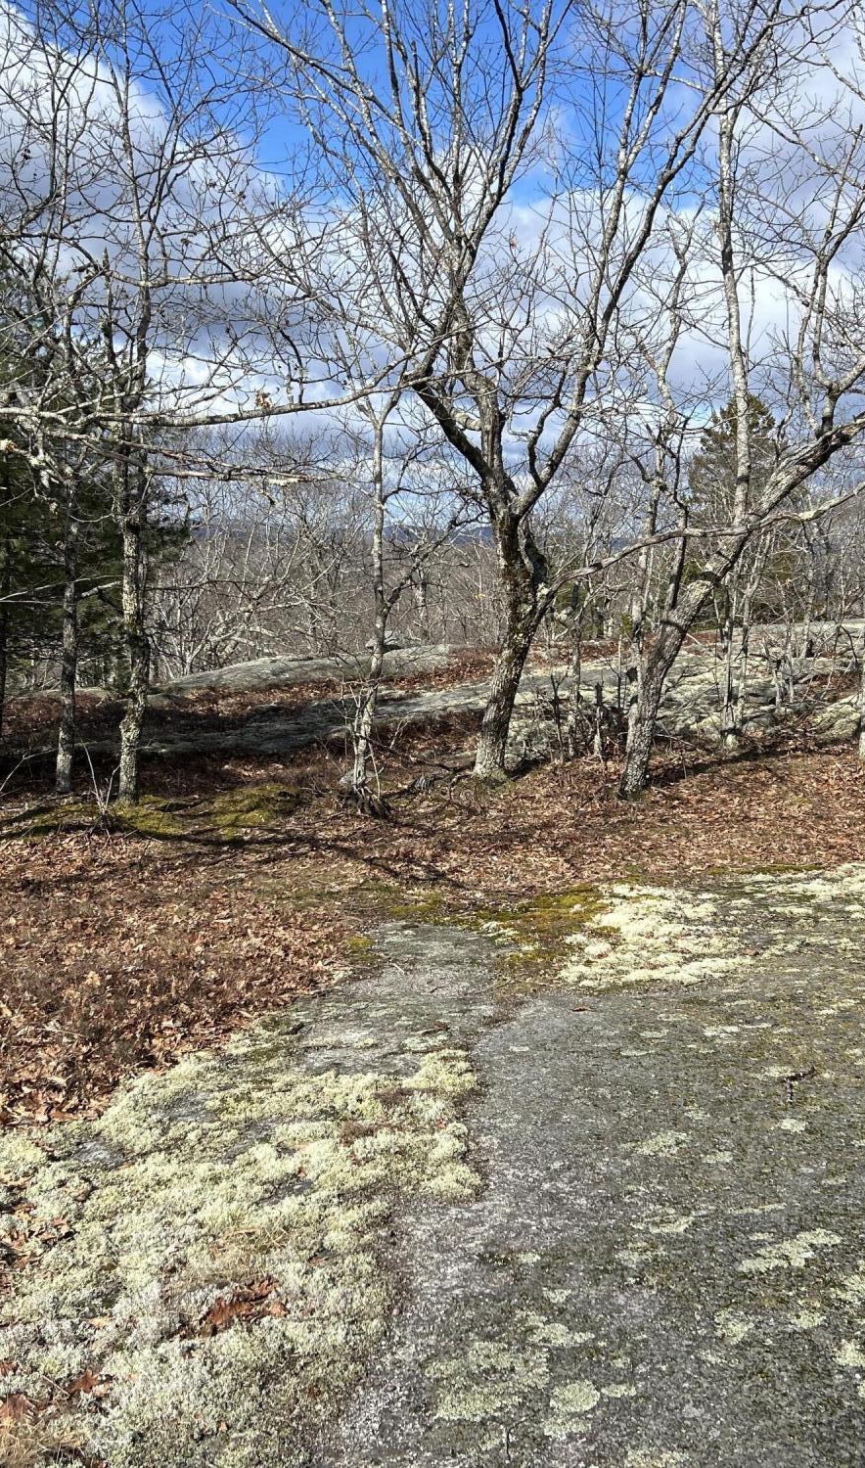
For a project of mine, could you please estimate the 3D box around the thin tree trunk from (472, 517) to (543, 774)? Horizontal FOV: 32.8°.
[{"bbox_3d":[0.485,-0.538,9.415,0.430,1.716,0.360,0,8,0],"label":"thin tree trunk"}]

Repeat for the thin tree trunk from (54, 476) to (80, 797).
[{"bbox_3d":[-2.214,-0.578,8.904,0.160,1.936,0.150,0,8,0],"label":"thin tree trunk"}]

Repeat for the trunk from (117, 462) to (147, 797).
[{"bbox_3d":[-1.778,-0.608,8.698,0.180,2.053,0.170,0,8,0],"label":"trunk"}]

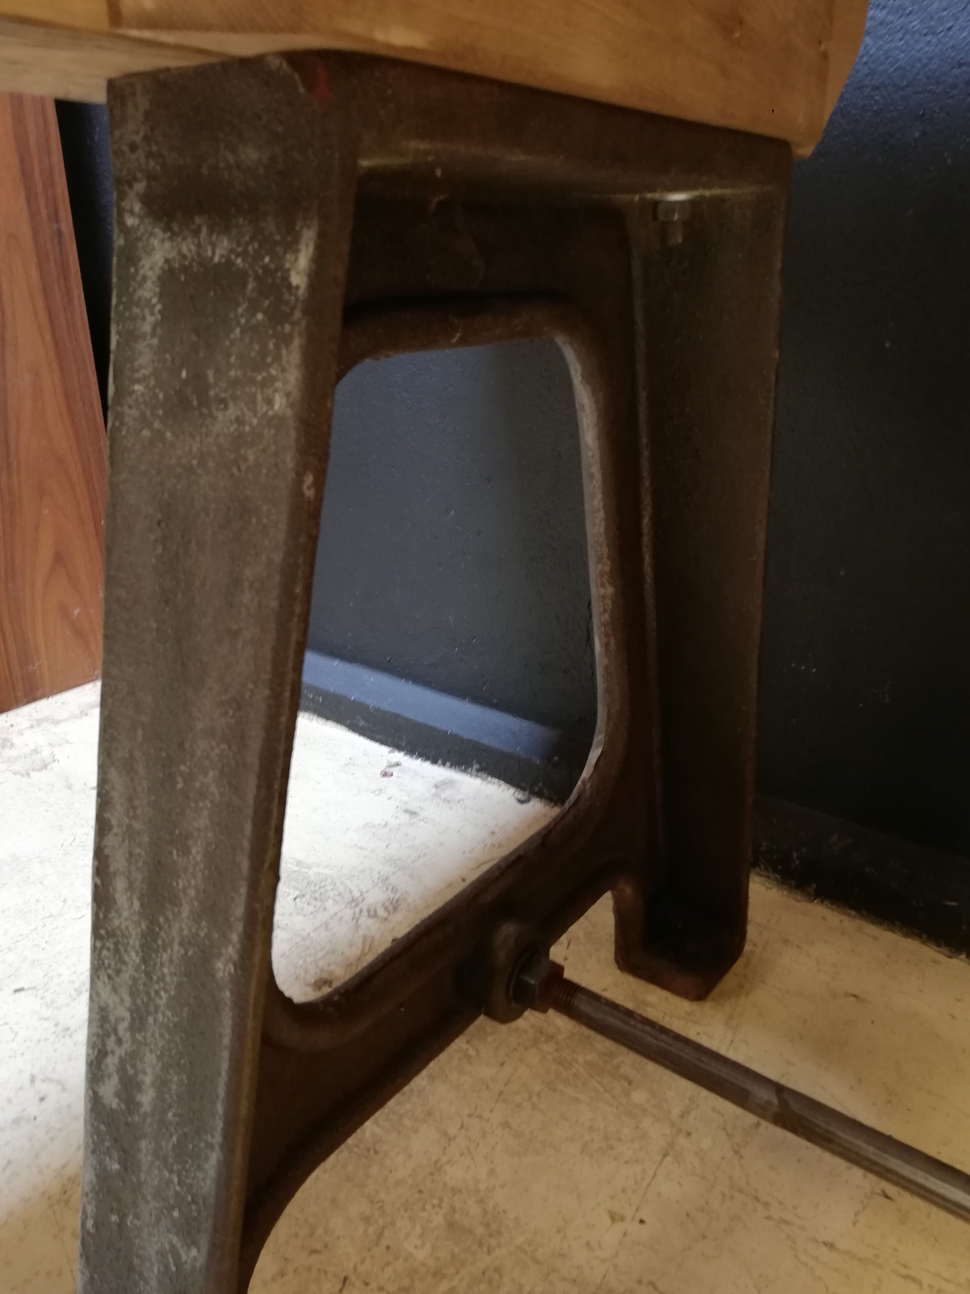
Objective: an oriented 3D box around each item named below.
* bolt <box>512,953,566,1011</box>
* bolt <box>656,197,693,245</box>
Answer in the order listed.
[{"bbox_3d":[0.036,0.217,0.629,0.016,0.035,0.031,16,15,34],"label":"bolt"},{"bbox_3d":[0.103,-0.231,0.527,0.020,0.023,0.019,6,23,15],"label":"bolt"}]

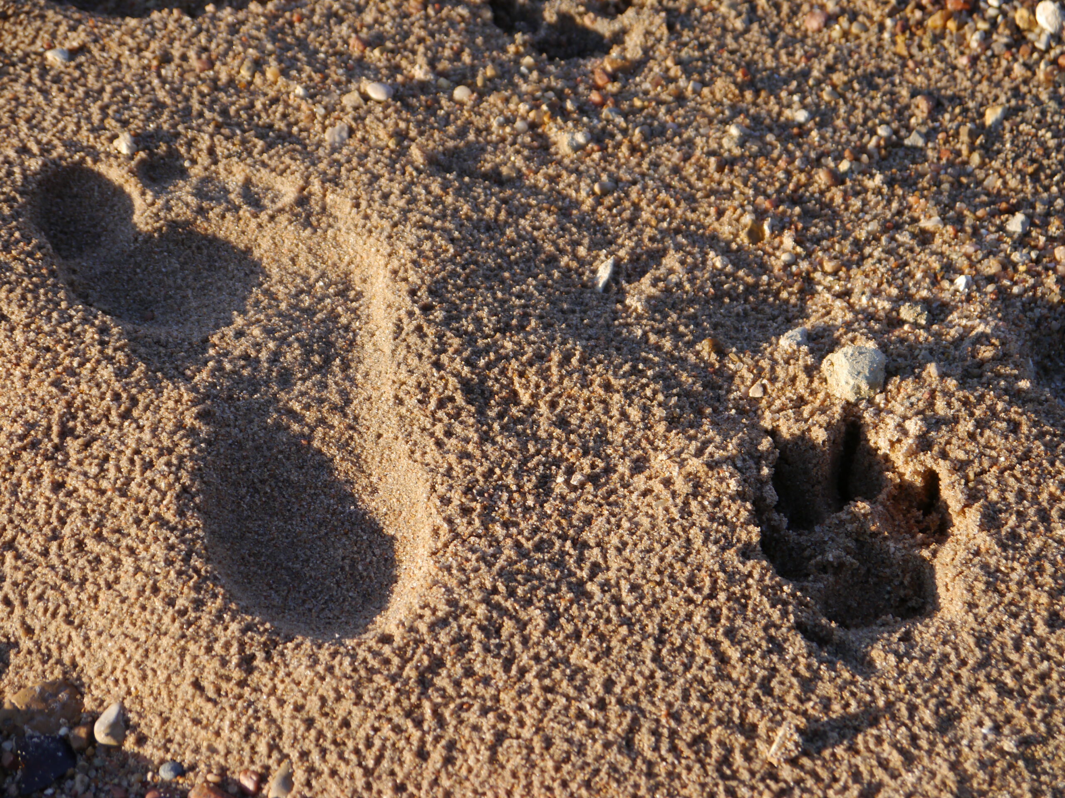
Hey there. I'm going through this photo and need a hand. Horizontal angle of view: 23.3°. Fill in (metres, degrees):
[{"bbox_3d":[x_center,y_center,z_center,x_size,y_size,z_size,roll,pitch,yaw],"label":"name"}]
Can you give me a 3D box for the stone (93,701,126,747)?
[{"bbox_3d":[-0.141,0.108,0.859,0.010,0.011,0.017,0,51,0],"label":"stone"}]

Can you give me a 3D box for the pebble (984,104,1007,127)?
[{"bbox_3d":[0.177,-0.108,0.989,0.008,0.008,0.010,7,43,7],"label":"pebble"}]

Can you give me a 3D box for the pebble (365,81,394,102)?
[{"bbox_3d":[-0.059,-0.119,1.001,0.011,0.006,0.009,14,45,14],"label":"pebble"}]

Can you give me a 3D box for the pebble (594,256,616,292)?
[{"bbox_3d":[0.026,-0.045,0.921,0.006,0.007,0.017,10,44,11],"label":"pebble"}]

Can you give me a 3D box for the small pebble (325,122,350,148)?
[{"bbox_3d":[-0.074,-0.100,0.980,0.009,0.008,0.011,0,43,0],"label":"small pebble"}]

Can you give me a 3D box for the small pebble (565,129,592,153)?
[{"bbox_3d":[0.018,-0.103,1.031,0.010,0.007,0.011,0,51,0],"label":"small pebble"}]

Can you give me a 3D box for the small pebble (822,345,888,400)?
[{"bbox_3d":[0.118,-0.010,0.952,0.024,0.019,0.021,0,51,0],"label":"small pebble"}]

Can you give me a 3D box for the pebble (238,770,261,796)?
[{"bbox_3d":[-0.082,0.112,0.753,0.007,0.006,0.008,0,43,0],"label":"pebble"}]

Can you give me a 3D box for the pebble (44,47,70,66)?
[{"bbox_3d":[-0.195,-0.141,1.062,0.010,0.006,0.009,0,51,0],"label":"pebble"}]

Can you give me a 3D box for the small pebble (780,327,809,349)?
[{"bbox_3d":[0.091,-0.021,0.896,0.010,0.007,0.008,-14,45,-14],"label":"small pebble"}]

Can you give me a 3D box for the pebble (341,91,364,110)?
[{"bbox_3d":[-0.069,-0.115,0.997,0.009,0.006,0.008,0,43,0],"label":"pebble"}]

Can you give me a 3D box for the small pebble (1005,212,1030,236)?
[{"bbox_3d":[0.177,-0.064,0.941,0.009,0.007,0.009,0,43,0],"label":"small pebble"}]

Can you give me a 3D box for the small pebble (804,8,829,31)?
[{"bbox_3d":[0.118,-0.158,1.075,0.010,0.008,0.011,0,51,0],"label":"small pebble"}]

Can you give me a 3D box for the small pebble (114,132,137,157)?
[{"bbox_3d":[-0.162,-0.102,1.030,0.009,0.007,0.011,0,51,0],"label":"small pebble"}]

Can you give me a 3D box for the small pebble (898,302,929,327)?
[{"bbox_3d":[0.144,-0.032,0.974,0.012,0.008,0.010,0,51,0],"label":"small pebble"}]

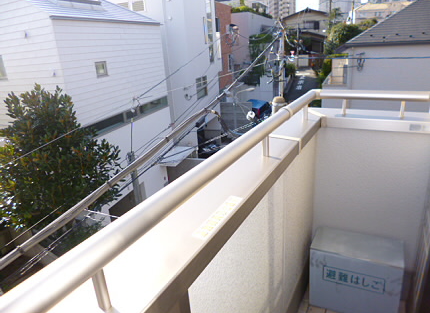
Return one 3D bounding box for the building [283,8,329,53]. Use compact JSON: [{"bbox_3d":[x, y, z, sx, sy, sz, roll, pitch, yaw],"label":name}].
[{"bbox_3d":[18.910,-26.000,62.510,8.700,8.400,9.200,2,19,16],"label":"building"}]

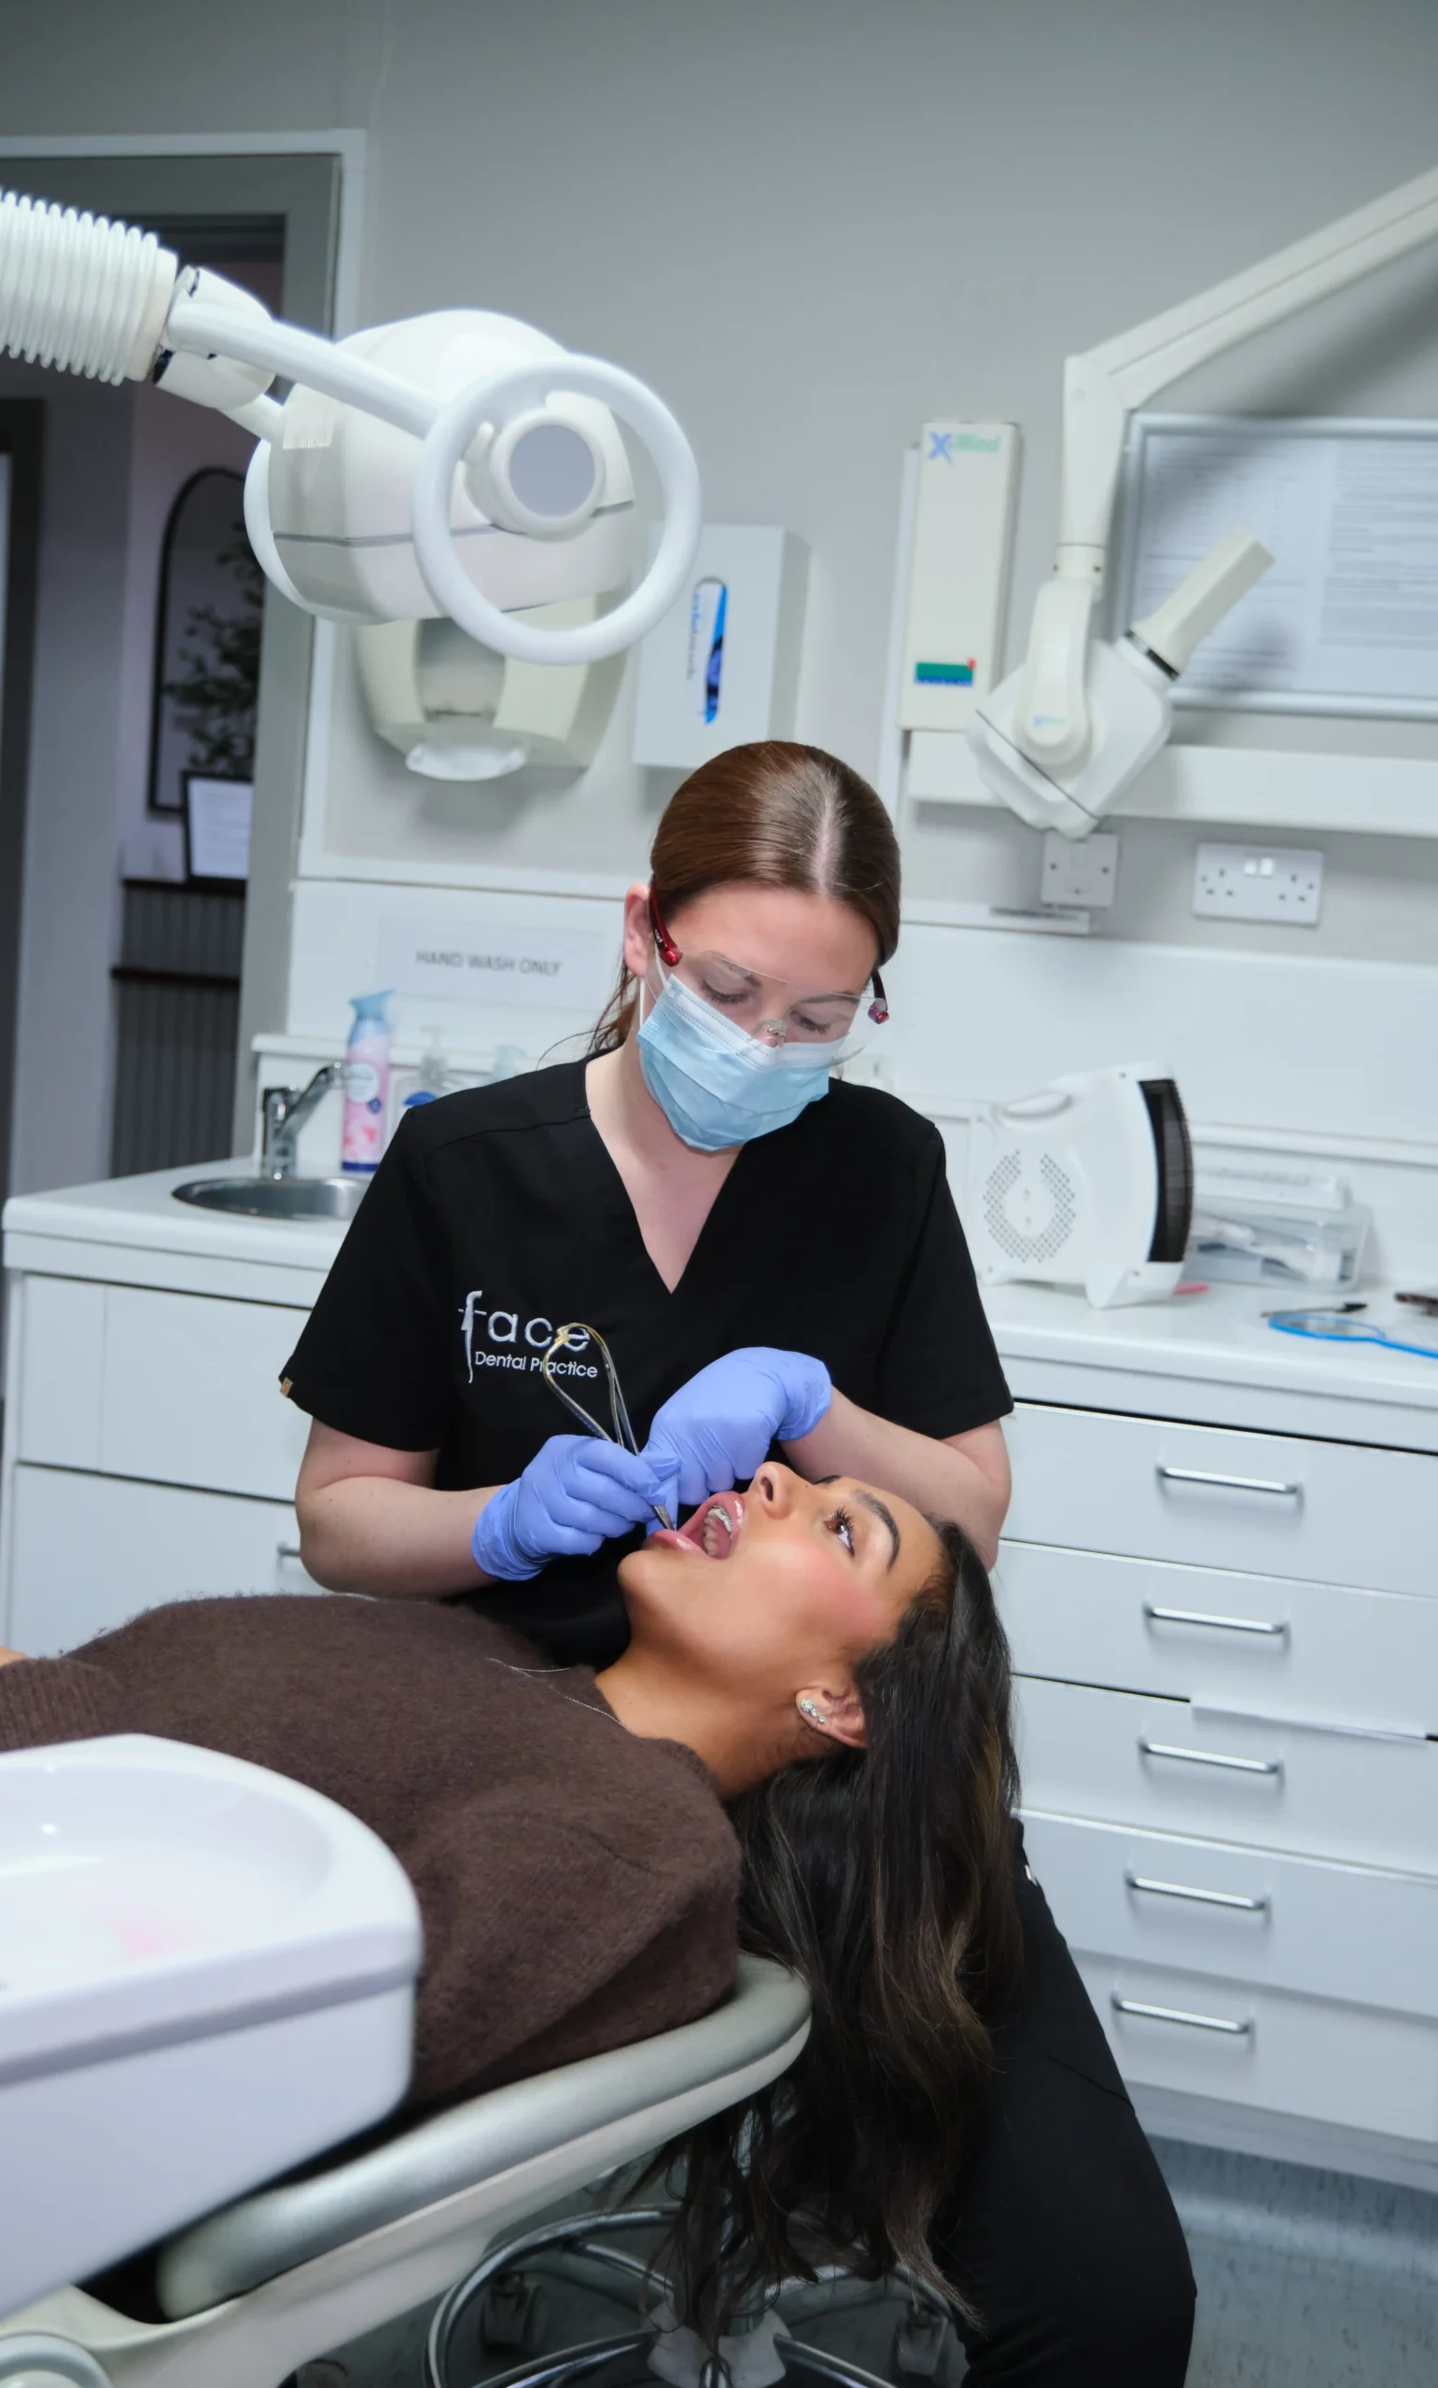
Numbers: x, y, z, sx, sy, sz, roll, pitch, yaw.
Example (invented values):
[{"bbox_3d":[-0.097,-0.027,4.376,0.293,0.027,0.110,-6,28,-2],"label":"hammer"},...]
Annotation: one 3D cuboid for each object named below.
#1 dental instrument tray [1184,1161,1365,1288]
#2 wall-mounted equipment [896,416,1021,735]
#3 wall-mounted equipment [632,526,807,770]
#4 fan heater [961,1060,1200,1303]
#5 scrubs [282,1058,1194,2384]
[{"bbox_3d":[0.611,0.032,2.780,0.245,0.126,0.150,6,7,16],"label":"dental instrument tray"},{"bbox_3d":[0.287,-0.727,2.924,0.106,0.351,0.088,6,7,16],"label":"wall-mounted equipment"},{"bbox_3d":[0.004,-0.659,2.993,0.165,0.284,0.127,6,7,16],"label":"wall-mounted equipment"},{"bbox_3d":[0.383,-0.015,2.547,0.217,0.240,0.125,10,9,41],"label":"fan heater"},{"bbox_3d":[-0.009,0.415,1.690,0.600,1.000,0.530,4,7,-5],"label":"scrubs"}]

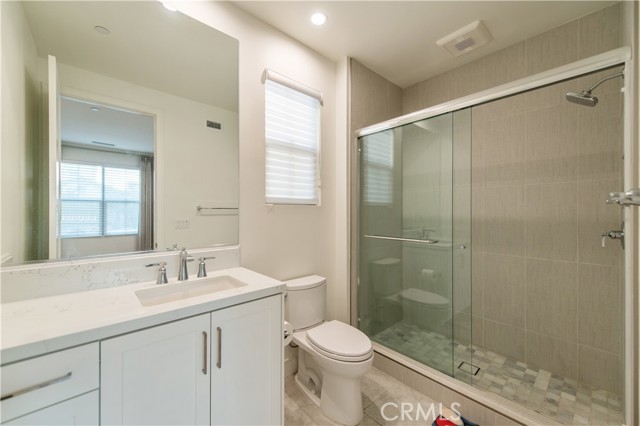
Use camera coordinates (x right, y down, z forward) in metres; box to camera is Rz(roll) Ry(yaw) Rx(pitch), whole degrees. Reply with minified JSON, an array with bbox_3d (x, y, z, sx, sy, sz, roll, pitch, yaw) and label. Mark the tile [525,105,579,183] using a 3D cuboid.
[{"bbox_3d":[1.818,-0.535,1.957,0.012,0.600,0.300,0,0,-42],"label":"tile"}]

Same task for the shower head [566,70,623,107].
[{"bbox_3d":[1.634,-0.707,1.487,0.150,0.195,0.235,0,0,-42],"label":"shower head"}]

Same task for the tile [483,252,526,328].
[{"bbox_3d":[1.616,0.670,2.184,0.012,0.600,0.300,0,0,-42],"label":"tile"}]

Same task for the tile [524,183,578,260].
[{"bbox_3d":[1.817,0.068,1.958,0.012,0.600,0.300,0,0,-42],"label":"tile"}]

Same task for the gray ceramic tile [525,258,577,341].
[{"bbox_3d":[1.817,0.671,1.960,0.012,0.600,0.300,0,0,-42],"label":"gray ceramic tile"}]

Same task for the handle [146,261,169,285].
[{"bbox_3d":[-0.856,0.317,1.309,0.103,0.109,0.056,0,0,-42],"label":"handle"}]

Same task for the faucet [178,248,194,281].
[{"bbox_3d":[-0.717,0.284,1.339,0.055,0.175,0.182,0,0,-42],"label":"faucet"}]

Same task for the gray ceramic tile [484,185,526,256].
[{"bbox_3d":[1.617,0.068,2.183,0.012,0.600,0.300,0,0,-42],"label":"gray ceramic tile"}]

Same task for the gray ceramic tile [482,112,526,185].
[{"bbox_3d":[1.617,-0.535,2.181,0.012,0.600,0.300,0,0,-42],"label":"gray ceramic tile"}]

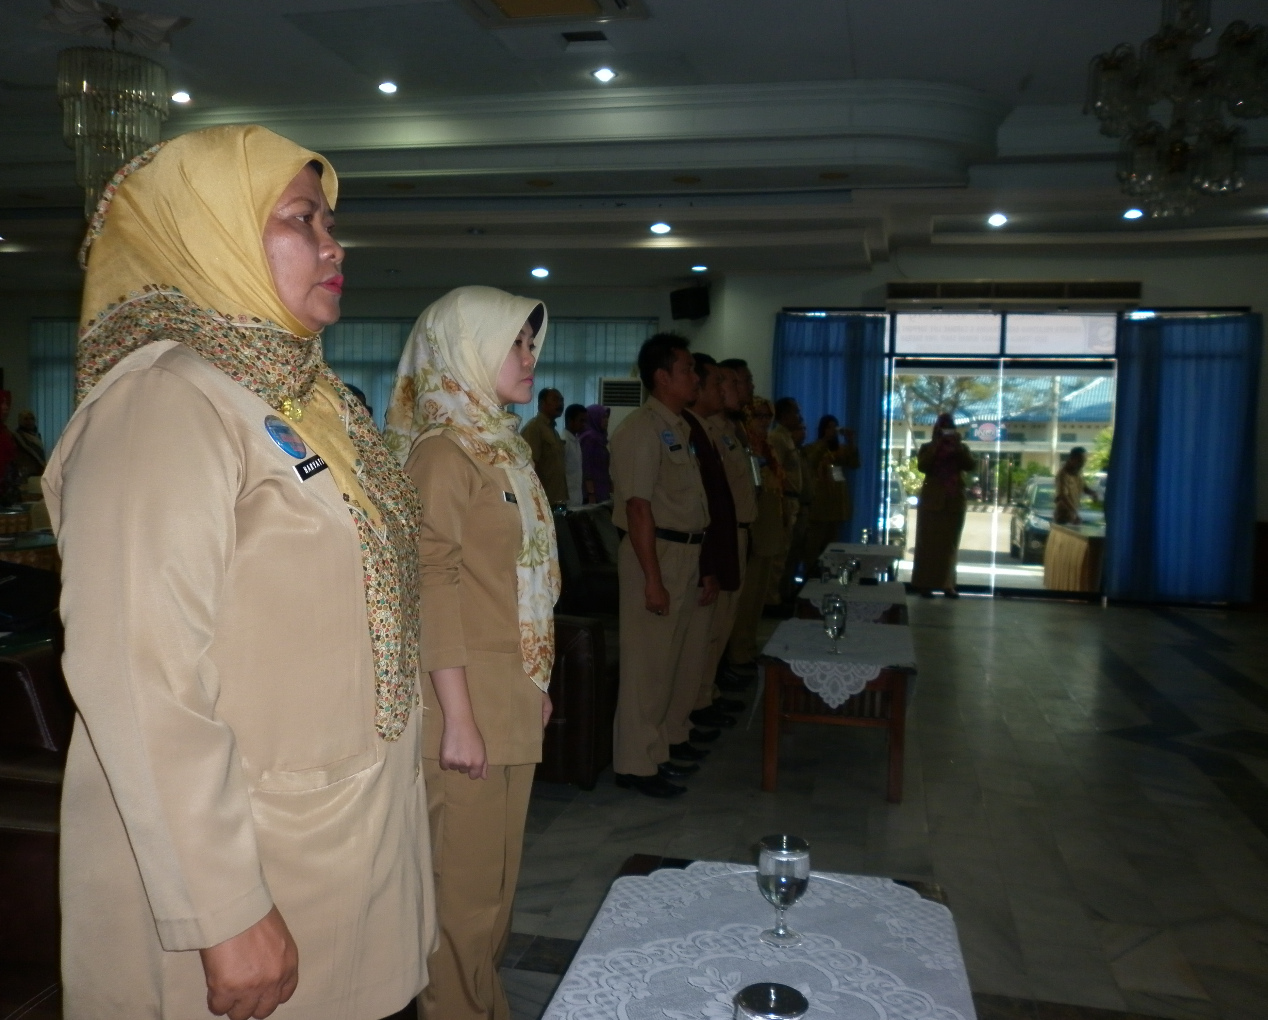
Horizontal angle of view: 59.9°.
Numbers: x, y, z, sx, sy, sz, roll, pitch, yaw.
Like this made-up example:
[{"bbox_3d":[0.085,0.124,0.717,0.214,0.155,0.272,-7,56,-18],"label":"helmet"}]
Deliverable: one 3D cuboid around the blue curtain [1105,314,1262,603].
[{"bbox_3d":[4.930,-0.461,9.892,1.240,2.580,0.160,2,3,13],"label":"blue curtain"}]

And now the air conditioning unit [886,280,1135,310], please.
[{"bbox_3d":[3.258,-1.857,9.463,2.080,0.250,0.230,2,3,11],"label":"air conditioning unit"}]

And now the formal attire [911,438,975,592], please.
[{"bbox_3d":[2.698,0.012,9.650,0.560,1.360,0.440,2,3,7],"label":"formal attire"}]

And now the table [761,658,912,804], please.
[{"bbox_3d":[0.856,0.791,4.574,0.590,0.490,1.100,2,3,13],"label":"table"}]

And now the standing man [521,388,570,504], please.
[{"bbox_3d":[-0.718,-0.138,8.900,0.340,1.710,0.520,2,4,18],"label":"standing man"}]

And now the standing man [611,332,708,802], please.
[{"bbox_3d":[0.114,0.196,4.171,0.360,1.680,0.520,2,3,13],"label":"standing man"}]

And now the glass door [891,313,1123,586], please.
[{"bbox_3d":[3.365,-0.502,10.308,2.030,2.630,0.100,2,3,13],"label":"glass door"}]

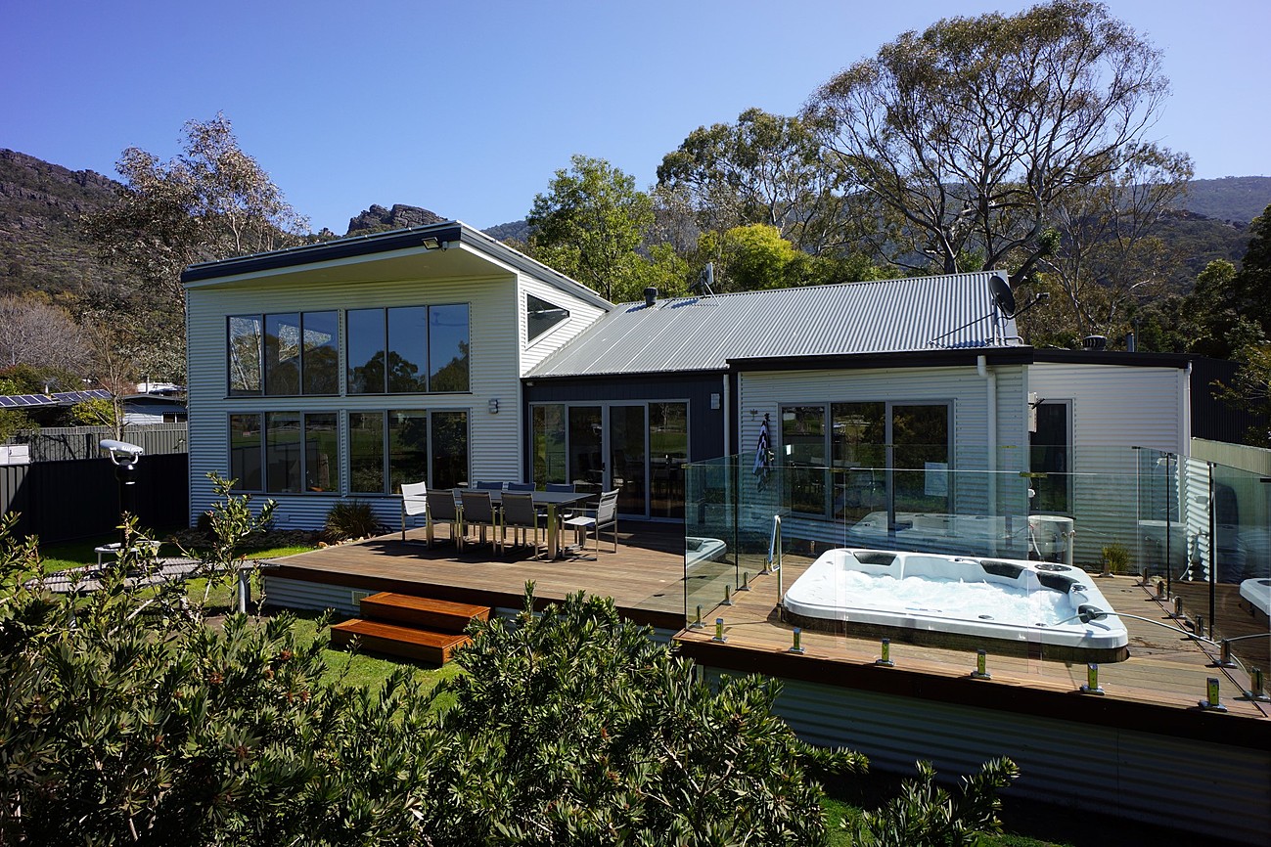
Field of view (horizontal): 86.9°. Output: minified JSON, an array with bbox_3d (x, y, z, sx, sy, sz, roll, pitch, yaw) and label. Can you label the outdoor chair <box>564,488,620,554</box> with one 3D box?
[{"bbox_3d":[-0.593,1.331,8.966,0.600,0.870,0.570,0,1,25],"label":"outdoor chair"}]

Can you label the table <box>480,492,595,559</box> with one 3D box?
[{"bbox_3d":[-1.857,1.404,9.673,2.450,0.740,1.020,0,1,25],"label":"table"}]

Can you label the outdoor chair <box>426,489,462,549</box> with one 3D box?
[{"bbox_3d":[-2.598,1.348,9.570,0.570,0.870,0.600,0,1,25],"label":"outdoor chair"}]

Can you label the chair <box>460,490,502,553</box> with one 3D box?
[{"bbox_3d":[-2.048,1.344,9.331,0.570,0.870,0.600,0,1,25],"label":"chair"}]

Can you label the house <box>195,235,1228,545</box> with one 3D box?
[{"bbox_3d":[0.727,-0.614,14.383,18.000,5.450,9.500,0,1,25],"label":"house"}]

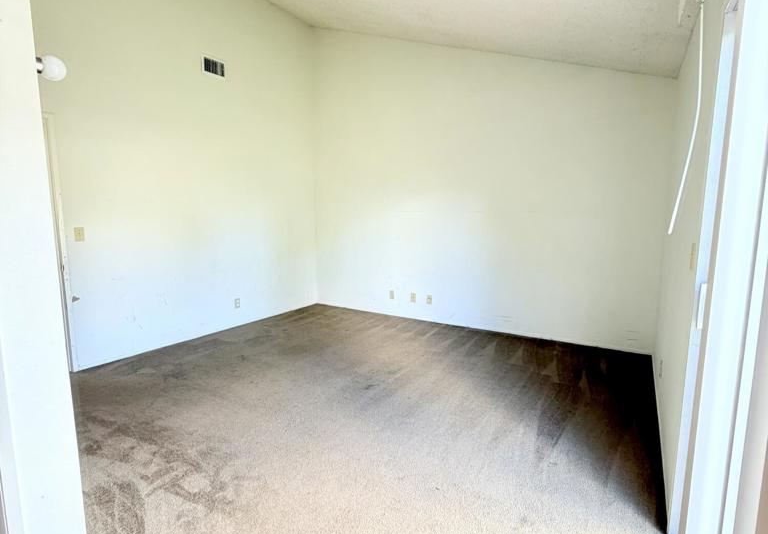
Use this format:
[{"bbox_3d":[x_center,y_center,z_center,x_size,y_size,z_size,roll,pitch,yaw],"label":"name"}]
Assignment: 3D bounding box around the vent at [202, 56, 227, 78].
[{"bbox_3d":[-1.768,-2.094,4.338,0.020,0.153,0.275,5,9,31],"label":"vent"}]

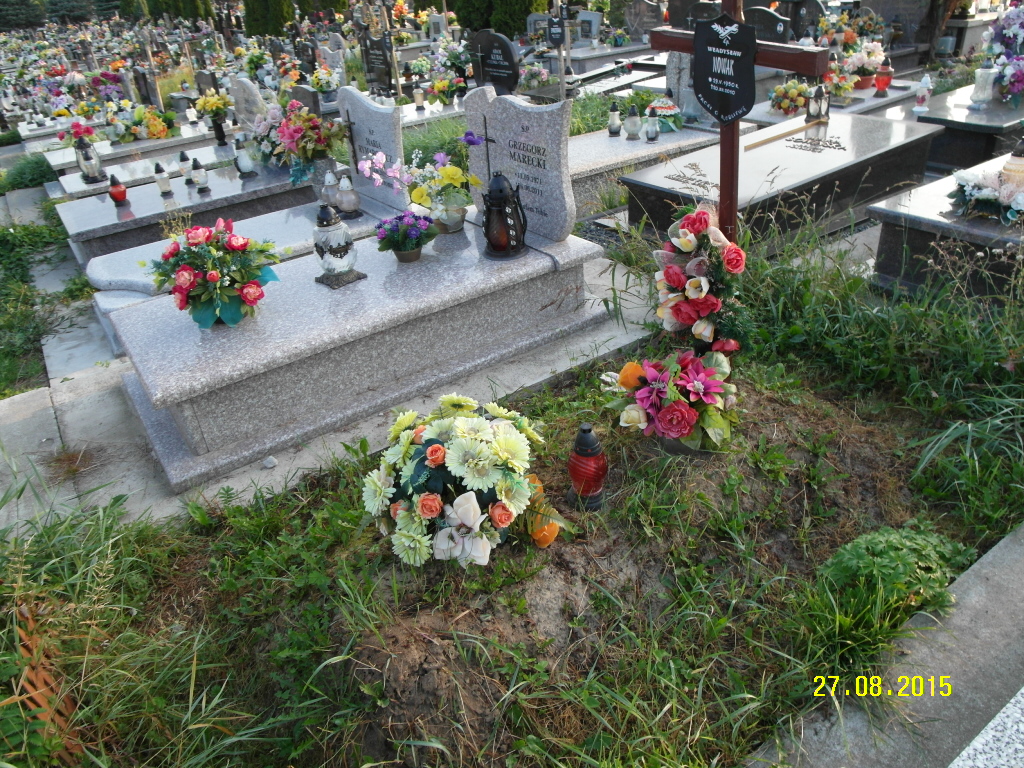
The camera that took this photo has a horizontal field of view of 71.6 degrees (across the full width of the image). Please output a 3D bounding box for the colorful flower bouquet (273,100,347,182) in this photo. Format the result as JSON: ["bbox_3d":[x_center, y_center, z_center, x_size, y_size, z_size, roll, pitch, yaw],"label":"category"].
[{"bbox_3d":[-1.311,-1.576,4.595,0.440,0.460,0.400,-13,30,-11],"label":"colorful flower bouquet"}]

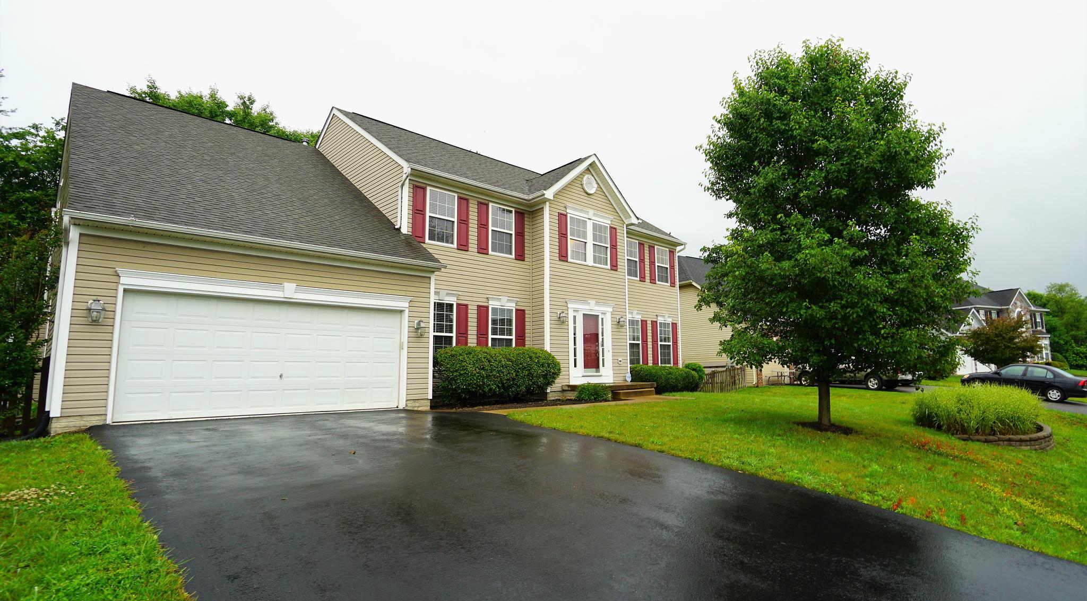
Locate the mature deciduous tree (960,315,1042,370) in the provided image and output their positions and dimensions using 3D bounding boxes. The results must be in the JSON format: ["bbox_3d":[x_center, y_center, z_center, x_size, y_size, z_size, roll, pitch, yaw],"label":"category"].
[{"bbox_3d":[34.722,3.528,34.704,4.800,4.700,4.800,6,-10,-40],"label":"mature deciduous tree"}]

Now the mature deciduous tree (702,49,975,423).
[{"bbox_3d":[6.467,-1.750,10.915,5.700,9.300,5.700,6,-10,-40],"label":"mature deciduous tree"}]

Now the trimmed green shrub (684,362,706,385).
[{"bbox_3d":[6.497,3.283,19.526,1.600,1.150,1.600,6,-10,-40],"label":"trimmed green shrub"}]

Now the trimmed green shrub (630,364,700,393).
[{"bbox_3d":[4.727,2.931,17.075,3.800,1.020,1.400,6,-10,-40],"label":"trimmed green shrub"}]

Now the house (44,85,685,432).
[{"bbox_3d":[-3.768,-1.390,16.635,18.200,9.500,10.600,6,-10,-40],"label":"house"}]

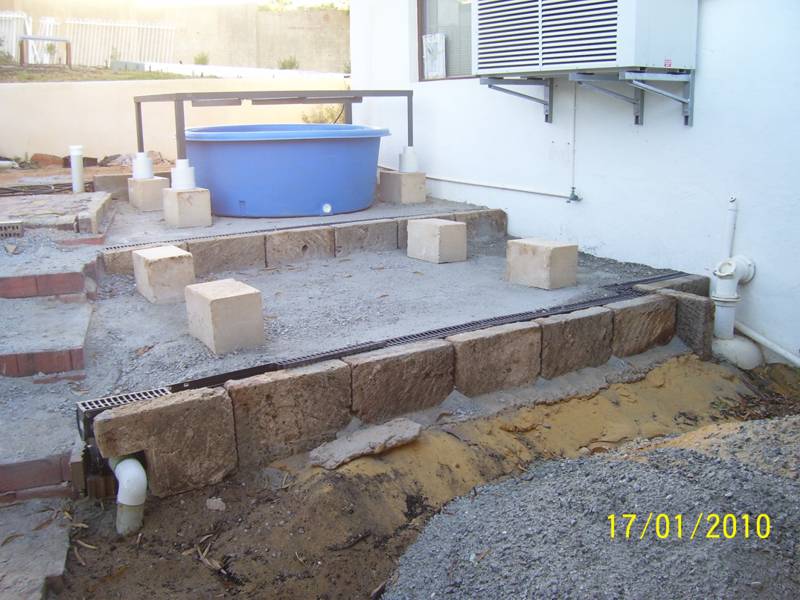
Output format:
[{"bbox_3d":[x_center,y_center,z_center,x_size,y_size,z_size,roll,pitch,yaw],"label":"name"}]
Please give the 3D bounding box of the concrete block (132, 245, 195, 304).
[{"bbox_3d":[-1.298,-0.144,4.320,0.235,0.237,0.320,-11,17,-34],"label":"concrete block"}]

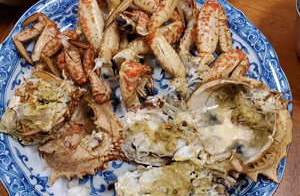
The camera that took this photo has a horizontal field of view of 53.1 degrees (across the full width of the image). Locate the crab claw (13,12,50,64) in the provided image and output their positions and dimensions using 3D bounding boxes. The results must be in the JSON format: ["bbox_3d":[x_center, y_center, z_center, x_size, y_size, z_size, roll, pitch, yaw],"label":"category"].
[{"bbox_3d":[-0.131,-0.066,0.333,0.034,0.030,0.058,9,70,-2],"label":"crab claw"}]

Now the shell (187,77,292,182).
[{"bbox_3d":[0.091,0.031,0.312,0.088,0.050,0.103,-40,78,-16],"label":"shell"}]

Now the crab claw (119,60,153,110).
[{"bbox_3d":[-0.016,-0.014,0.329,0.037,0.030,0.055,2,71,-4],"label":"crab claw"}]

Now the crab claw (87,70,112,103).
[{"bbox_3d":[-0.053,-0.011,0.325,0.021,0.022,0.037,-18,73,-11],"label":"crab claw"}]

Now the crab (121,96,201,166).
[{"bbox_3d":[0.010,0.034,0.309,0.079,0.044,0.066,-13,72,-9],"label":"crab"}]

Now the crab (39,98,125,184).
[{"bbox_3d":[-0.066,0.042,0.296,0.069,0.050,0.077,44,73,10],"label":"crab"}]

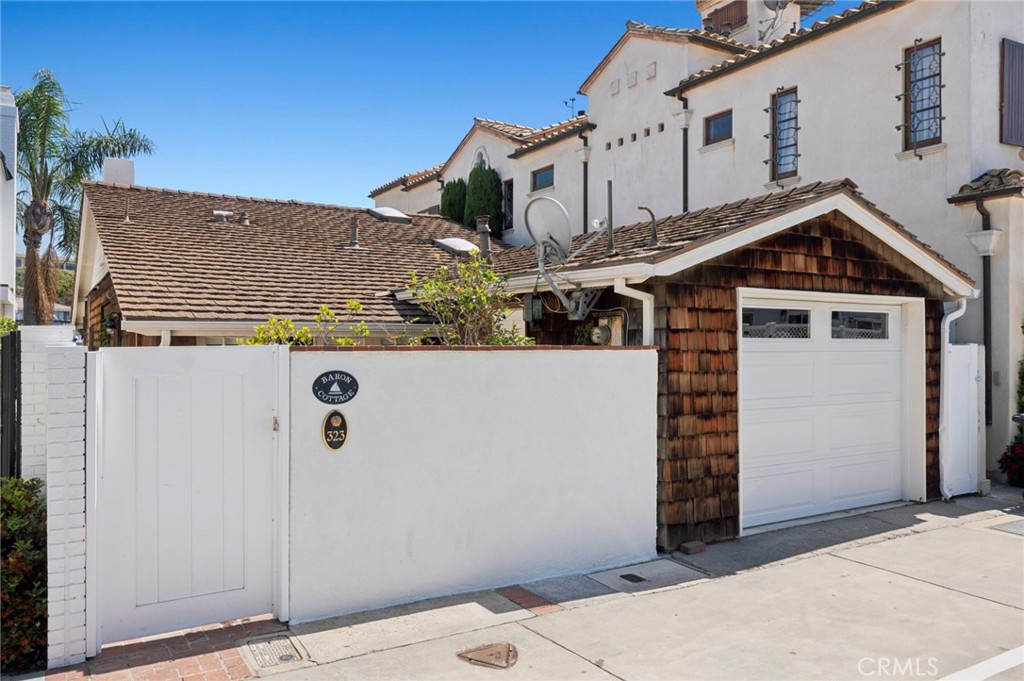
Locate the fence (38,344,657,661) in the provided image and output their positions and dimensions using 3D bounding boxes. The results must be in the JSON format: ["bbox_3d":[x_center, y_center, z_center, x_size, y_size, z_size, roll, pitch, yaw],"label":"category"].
[{"bbox_3d":[-0.673,0.858,5.055,4.088,1.645,0.220,0,0,-31],"label":"fence"}]

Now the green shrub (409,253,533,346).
[{"bbox_3d":[-0.335,0.476,6.200,0.950,2.407,0.920,0,0,-31],"label":"green shrub"}]

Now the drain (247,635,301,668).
[{"bbox_3d":[-1.302,1.691,4.156,0.270,0.025,0.400,0,0,-31],"label":"drain"}]

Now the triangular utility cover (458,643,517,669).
[{"bbox_3d":[-0.129,1.684,4.096,0.310,0.025,0.315,0,0,0],"label":"triangular utility cover"}]

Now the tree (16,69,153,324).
[{"bbox_3d":[-10.445,-2.195,17.000,4.600,7.750,4.600,0,0,-31],"label":"tree"}]

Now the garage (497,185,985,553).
[{"bbox_3d":[1.505,0.110,9.474,4.524,3.163,5.849,0,0,-31],"label":"garage"}]

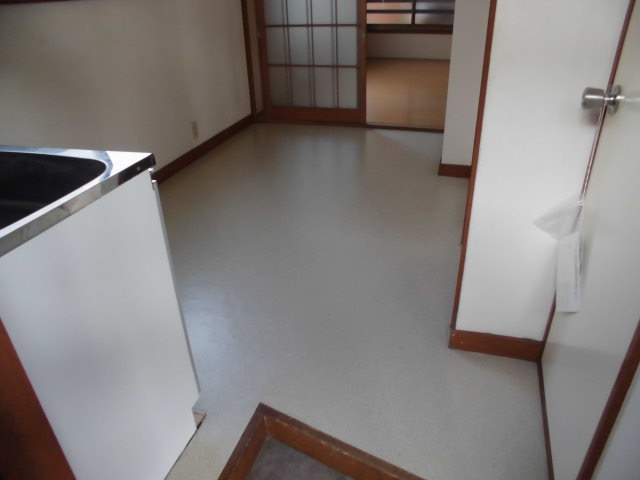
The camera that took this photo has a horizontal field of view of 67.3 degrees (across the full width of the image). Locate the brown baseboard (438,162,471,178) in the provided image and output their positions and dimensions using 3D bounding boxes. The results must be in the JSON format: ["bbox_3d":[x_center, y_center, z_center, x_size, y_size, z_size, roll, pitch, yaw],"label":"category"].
[{"bbox_3d":[0.832,-0.422,2.937,0.200,0.077,0.020,7,31,16],"label":"brown baseboard"}]

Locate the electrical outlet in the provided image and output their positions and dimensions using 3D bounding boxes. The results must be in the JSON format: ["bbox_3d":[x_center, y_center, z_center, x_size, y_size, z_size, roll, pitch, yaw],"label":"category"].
[{"bbox_3d":[-0.858,-0.760,3.317,0.010,0.120,0.070,7,31,16],"label":"electrical outlet"}]

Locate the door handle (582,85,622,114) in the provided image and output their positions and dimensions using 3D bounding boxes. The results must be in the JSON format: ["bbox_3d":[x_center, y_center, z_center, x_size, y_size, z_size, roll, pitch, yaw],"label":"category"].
[{"bbox_3d":[0.615,-0.306,1.055,0.066,0.063,0.063,7,31,16],"label":"door handle"}]

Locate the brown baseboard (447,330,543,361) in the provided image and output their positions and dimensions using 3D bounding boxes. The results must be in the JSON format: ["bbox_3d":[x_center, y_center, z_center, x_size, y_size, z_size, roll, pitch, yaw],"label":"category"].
[{"bbox_3d":[0.572,0.343,1.582,0.283,0.080,0.020,7,31,16],"label":"brown baseboard"}]

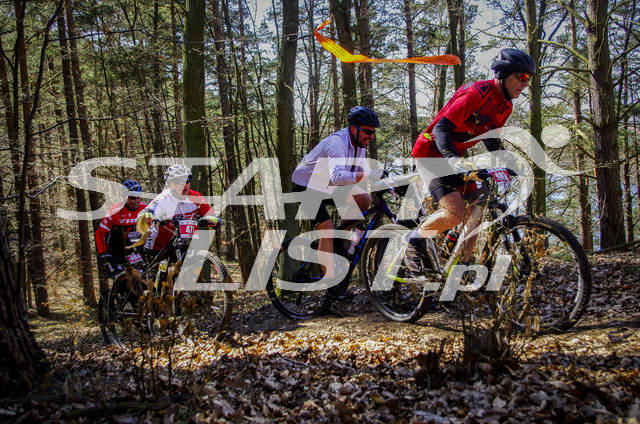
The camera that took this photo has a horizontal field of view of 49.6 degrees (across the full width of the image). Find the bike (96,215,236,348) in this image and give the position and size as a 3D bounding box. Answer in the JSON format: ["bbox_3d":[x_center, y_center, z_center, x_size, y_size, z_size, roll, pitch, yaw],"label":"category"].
[{"bbox_3d":[-1.310,0.592,5.542,1.840,1.030,0.660,-14,-4,44],"label":"bike"}]

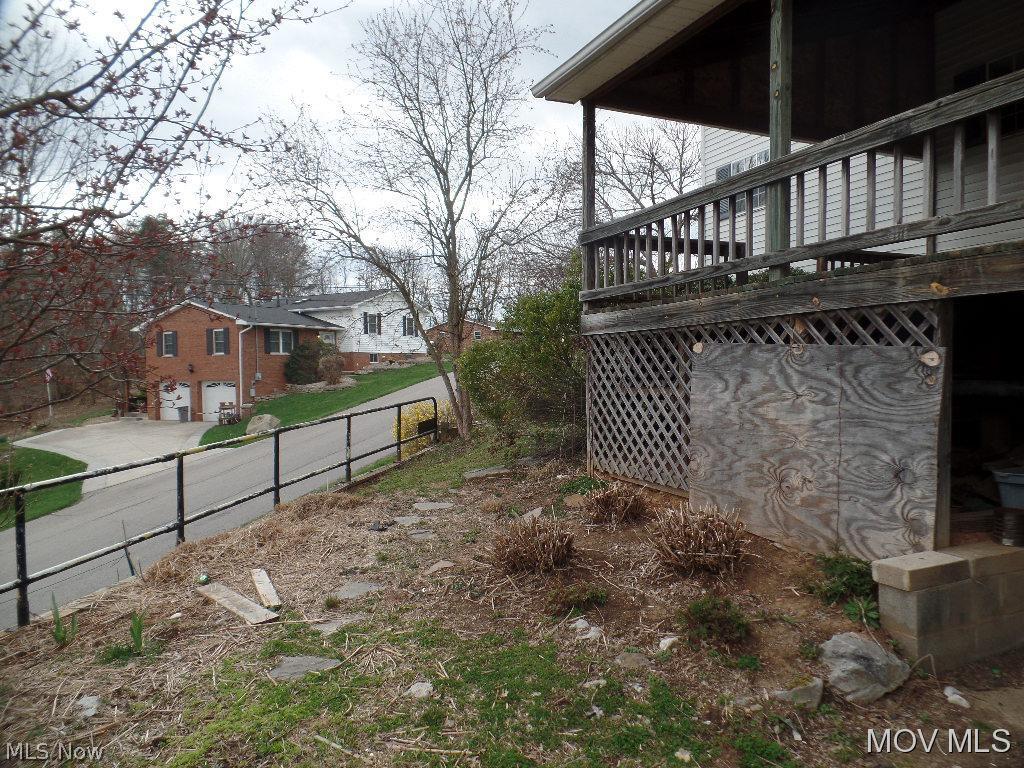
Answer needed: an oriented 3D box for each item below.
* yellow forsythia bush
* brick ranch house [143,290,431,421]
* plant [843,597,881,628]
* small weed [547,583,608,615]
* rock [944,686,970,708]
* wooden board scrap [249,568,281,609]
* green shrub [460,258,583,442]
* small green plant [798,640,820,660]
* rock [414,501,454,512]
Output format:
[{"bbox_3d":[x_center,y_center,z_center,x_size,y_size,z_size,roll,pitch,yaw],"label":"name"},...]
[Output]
[{"bbox_3d":[-1.466,0.746,11.400,1.000,0.930,0.950,0,2,-7],"label":"yellow forsythia bush"},{"bbox_3d":[-13.635,-2.094,43.011,10.800,7.700,14.200,0,1,31],"label":"brick ranch house"},{"bbox_3d":[1.680,1.098,3.270,0.170,0.115,0.155,1,2,27],"label":"plant"},{"bbox_3d":[0.372,1.217,3.860,0.330,0.110,0.240,0,1,6],"label":"small weed"},{"bbox_3d":[1.886,1.327,2.880,0.085,0.050,0.075,-1,2,-14],"label":"rock"},{"bbox_3d":[-1.665,1.357,4.575,0.089,0.025,0.838,-1,2,-26],"label":"wooden board scrap"},{"bbox_3d":[0.200,-0.408,9.400,1.900,2.450,1.800,-1,1,1],"label":"green shrub"},{"bbox_3d":[1.355,1.214,3.100,0.093,0.060,0.080,0,2,24],"label":"small green plant"},{"bbox_3d":[-0.744,1.161,6.450,0.380,0.050,0.320,0,2,-7],"label":"rock"}]

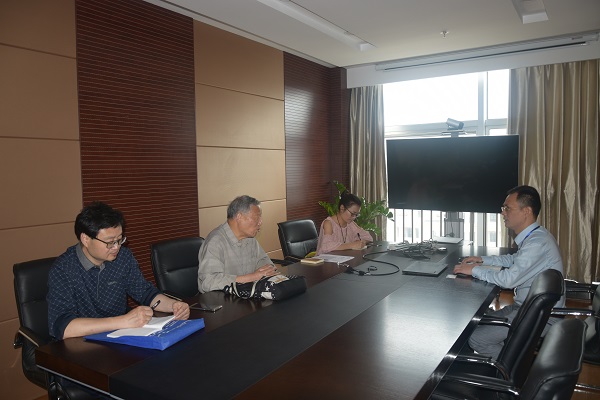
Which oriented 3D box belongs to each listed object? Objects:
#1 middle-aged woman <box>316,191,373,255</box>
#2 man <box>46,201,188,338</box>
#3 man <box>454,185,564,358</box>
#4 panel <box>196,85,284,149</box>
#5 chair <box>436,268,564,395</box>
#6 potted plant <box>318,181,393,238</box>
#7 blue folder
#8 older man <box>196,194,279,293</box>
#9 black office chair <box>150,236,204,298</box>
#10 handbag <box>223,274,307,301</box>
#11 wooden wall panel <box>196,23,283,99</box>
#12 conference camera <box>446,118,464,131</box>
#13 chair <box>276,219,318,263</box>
[{"bbox_3d":[0.345,0.532,3.725,0.580,1.190,0.490,2,5,36],"label":"middle-aged woman"},{"bbox_3d":[-0.844,0.639,2.007,0.640,1.270,0.540,3,5,38],"label":"man"},{"bbox_3d":[1.157,0.560,2.580,0.640,1.280,0.520,2,5,32],"label":"man"},{"bbox_3d":[-0.520,-0.777,4.417,0.030,0.540,1.305,1,4,34],"label":"panel"},{"bbox_3d":[0.806,0.765,2.000,0.650,0.970,0.600,2,5,32],"label":"chair"},{"bbox_3d":[0.599,0.444,4.820,0.720,1.282,0.720,1,4,34],"label":"potted plant"},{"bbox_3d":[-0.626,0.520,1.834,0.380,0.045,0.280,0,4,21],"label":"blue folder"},{"bbox_3d":[-0.334,0.605,2.675,0.680,1.260,0.570,1,4,34],"label":"older man"},{"bbox_3d":[-0.549,0.722,2.849,0.650,0.970,0.600,2,5,32],"label":"black office chair"},{"bbox_3d":[-0.193,0.451,2.442,0.380,0.090,0.260,1,4,34],"label":"handbag"},{"bbox_3d":[-0.530,-1.312,4.385,0.030,0.540,1.305,1,4,34],"label":"wooden wall panel"},{"bbox_3d":[1.541,-0.748,4.460,0.165,0.125,0.110,2,5,36],"label":"conference camera"},{"bbox_3d":[0.202,0.676,3.636,0.660,0.980,0.620,1,4,34],"label":"chair"}]

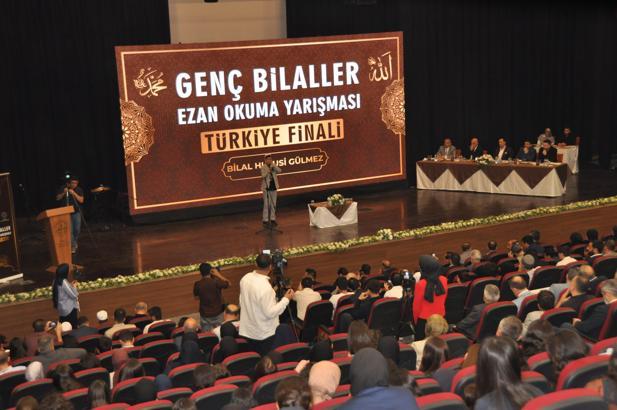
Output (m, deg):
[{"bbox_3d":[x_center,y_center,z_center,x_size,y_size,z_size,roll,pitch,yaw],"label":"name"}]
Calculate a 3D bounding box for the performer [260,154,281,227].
[{"bbox_3d":[-0.938,-0.367,23.264,0.500,1.690,0.360,-8,11,-25],"label":"performer"}]

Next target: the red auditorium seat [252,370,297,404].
[{"bbox_3d":[-0.364,1.881,8.666,0.560,0.980,0.650,-8,11,-25],"label":"red auditorium seat"}]

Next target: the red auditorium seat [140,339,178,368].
[{"bbox_3d":[-1.940,2.113,12.345,0.560,0.950,0.620,-8,11,-26],"label":"red auditorium seat"}]

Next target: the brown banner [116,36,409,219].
[{"bbox_3d":[-0.955,-2.261,25.571,8.040,4.070,0.200,-8,11,-26],"label":"brown banner"}]

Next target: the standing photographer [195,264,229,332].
[{"bbox_3d":[-1.540,1.783,15.866,0.560,1.720,0.450,-1,10,12],"label":"standing photographer"}]

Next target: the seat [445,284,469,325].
[{"bbox_3d":[1.964,1.579,14.243,0.560,0.950,0.620,-8,11,-26],"label":"seat"}]

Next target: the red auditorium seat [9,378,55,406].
[{"bbox_3d":[-3.006,2.315,10.687,0.560,0.980,0.650,-8,11,-25],"label":"red auditorium seat"}]

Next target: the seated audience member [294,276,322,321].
[{"bbox_3d":[0.009,1.673,14.374,0.500,1.270,0.800,-7,11,-20],"label":"seated audience member"}]

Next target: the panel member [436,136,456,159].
[{"bbox_3d":[3.862,-1.196,27.591,0.520,1.310,0.700,4,12,34],"label":"panel member"}]

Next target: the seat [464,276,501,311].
[{"bbox_3d":[2.468,1.510,14.488,0.560,0.950,0.620,-8,11,-26],"label":"seat"}]

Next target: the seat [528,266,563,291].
[{"bbox_3d":[3.477,1.372,14.978,0.560,0.950,0.620,-8,11,-26],"label":"seat"}]

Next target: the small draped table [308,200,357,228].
[{"bbox_3d":[0.620,0.208,23.090,1.020,0.500,0.500,-7,11,-22],"label":"small draped table"}]

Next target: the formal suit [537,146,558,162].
[{"bbox_3d":[6.334,-1.133,25.963,0.520,0.680,0.450,4,12,34],"label":"formal suit"}]

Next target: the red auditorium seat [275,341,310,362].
[{"bbox_3d":[-0.228,1.931,10.812,0.550,0.960,0.620,-7,11,-23],"label":"red auditorium seat"}]

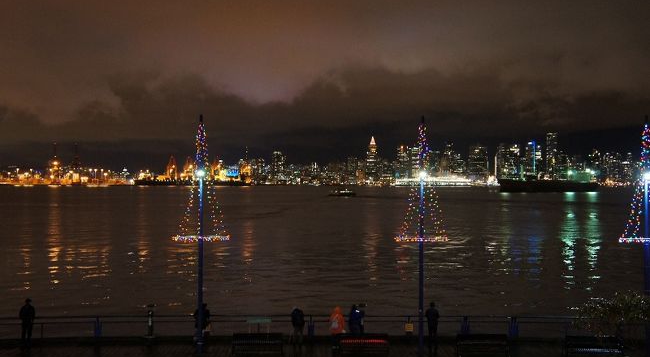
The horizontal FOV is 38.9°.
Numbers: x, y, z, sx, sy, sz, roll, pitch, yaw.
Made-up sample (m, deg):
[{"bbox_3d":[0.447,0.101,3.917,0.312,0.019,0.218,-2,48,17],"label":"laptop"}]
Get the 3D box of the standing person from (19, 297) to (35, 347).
[{"bbox_3d":[-11.000,5.352,34.003,0.540,1.780,0.360,0,0,-6],"label":"standing person"}]

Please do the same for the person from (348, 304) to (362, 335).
[{"bbox_3d":[1.125,5.539,34.903,0.530,1.570,0.450,0,0,14],"label":"person"}]

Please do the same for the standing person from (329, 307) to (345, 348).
[{"bbox_3d":[0.441,5.536,34.803,0.560,1.570,0.450,0,0,0],"label":"standing person"}]

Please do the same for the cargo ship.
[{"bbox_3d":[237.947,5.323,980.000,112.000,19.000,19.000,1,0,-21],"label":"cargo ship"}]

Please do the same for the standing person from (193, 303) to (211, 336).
[{"bbox_3d":[-4.617,5.471,34.603,0.560,1.650,0.420,0,0,0],"label":"standing person"}]

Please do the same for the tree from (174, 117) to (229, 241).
[{"bbox_3d":[-4.441,0.000,33.100,2.050,4.550,2.050,0,0,0],"label":"tree"}]

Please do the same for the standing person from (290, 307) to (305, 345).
[{"bbox_3d":[-1.034,5.565,34.803,0.500,1.520,0.500,0,0,-1],"label":"standing person"}]

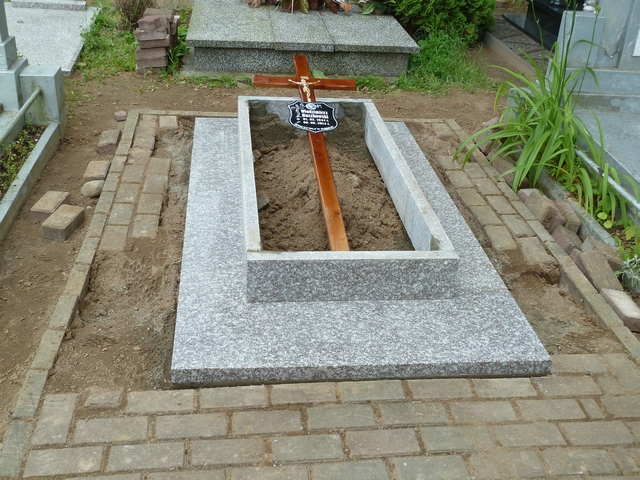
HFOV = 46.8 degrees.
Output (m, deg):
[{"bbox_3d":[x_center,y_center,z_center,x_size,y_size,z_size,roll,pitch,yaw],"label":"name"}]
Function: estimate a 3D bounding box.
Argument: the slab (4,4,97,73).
[{"bbox_3d":[-2.236,-1.575,5.707,0.870,0.046,1.995,0,29,-8],"label":"slab"}]

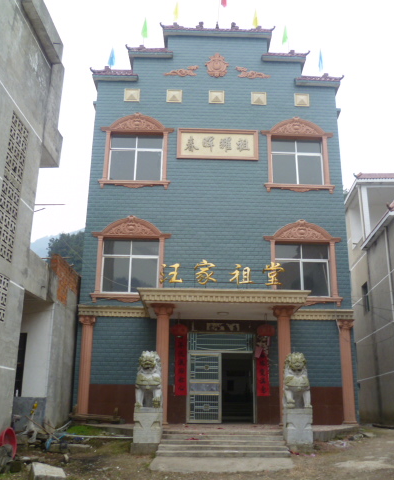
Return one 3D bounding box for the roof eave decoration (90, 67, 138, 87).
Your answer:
[{"bbox_3d":[-3.084,-6.123,19.446,1.781,0.684,0.583,1,-18,-2],"label":"roof eave decoration"}]

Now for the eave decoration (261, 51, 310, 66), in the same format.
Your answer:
[{"bbox_3d":[3.665,-7.446,21.580,1.966,0.596,0.700,1,-18,-1],"label":"eave decoration"}]

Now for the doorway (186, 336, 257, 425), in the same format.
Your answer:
[{"bbox_3d":[0.774,4.323,16.335,2.184,2.798,0.265,1,-18,-2],"label":"doorway"}]

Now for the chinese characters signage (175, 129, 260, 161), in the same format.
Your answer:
[{"bbox_3d":[0.825,-3.697,20.133,3.147,1.321,0.130,1,-18,-1],"label":"chinese characters signage"}]

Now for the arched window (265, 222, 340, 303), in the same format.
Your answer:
[{"bbox_3d":[3.616,0.732,17.588,2.692,3.021,0.297,1,-18,-2],"label":"arched window"}]

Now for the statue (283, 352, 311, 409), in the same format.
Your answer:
[{"bbox_3d":[2.532,3.523,12.998,0.700,1.367,0.763,0,-18,0],"label":"statue"}]

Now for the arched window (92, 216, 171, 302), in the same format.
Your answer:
[{"bbox_3d":[-2.379,0.665,18.599,2.868,3.242,0.300,1,-18,-1],"label":"arched window"}]

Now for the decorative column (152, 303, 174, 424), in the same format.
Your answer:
[{"bbox_3d":[-0.918,3.454,14.305,0.615,3.244,0.594,1,-18,-2],"label":"decorative column"}]

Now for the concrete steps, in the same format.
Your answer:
[{"bbox_3d":[0.618,4.782,12.158,3.050,0.541,1.537,0,-18,0],"label":"concrete steps"}]

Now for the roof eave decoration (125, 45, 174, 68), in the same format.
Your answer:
[{"bbox_3d":[-1.810,-7.124,19.834,1.823,0.631,0.583,1,-18,-2],"label":"roof eave decoration"}]

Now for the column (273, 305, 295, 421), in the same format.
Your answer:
[{"bbox_3d":[2.455,3.511,14.449,0.625,3.244,0.594,1,-18,-2],"label":"column"}]

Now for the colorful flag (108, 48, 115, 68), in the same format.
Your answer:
[{"bbox_3d":[-3.517,-7.554,21.452,0.308,0.962,0.150,1,-18,-1],"label":"colorful flag"}]

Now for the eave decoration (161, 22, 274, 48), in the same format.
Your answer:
[{"bbox_3d":[0.876,-8.624,21.939,4.822,0.736,0.900,1,-18,-1],"label":"eave decoration"}]

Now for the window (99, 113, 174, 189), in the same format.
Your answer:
[{"bbox_3d":[-2.334,-3.465,19.971,2.847,3.235,0.300,1,-18,-1],"label":"window"}]

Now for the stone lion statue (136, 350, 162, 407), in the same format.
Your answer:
[{"bbox_3d":[-1.353,3.853,14.300,0.707,1.515,0.950,1,-18,-1],"label":"stone lion statue"}]

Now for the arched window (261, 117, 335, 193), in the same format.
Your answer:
[{"bbox_3d":[3.954,-3.325,20.115,2.871,3.280,0.300,1,-18,-1],"label":"arched window"}]

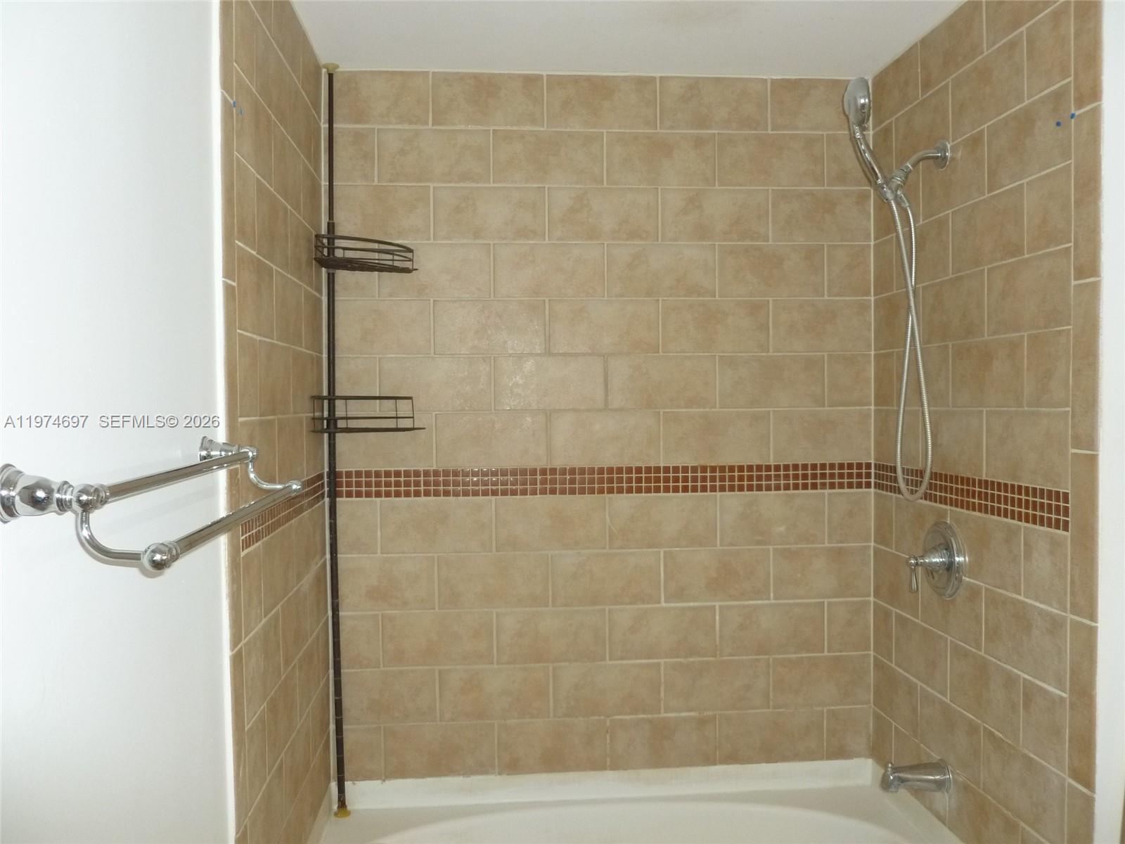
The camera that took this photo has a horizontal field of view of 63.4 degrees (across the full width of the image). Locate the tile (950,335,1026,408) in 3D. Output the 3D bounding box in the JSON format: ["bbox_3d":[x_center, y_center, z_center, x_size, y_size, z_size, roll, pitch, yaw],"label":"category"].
[{"bbox_3d":[0.913,-0.103,1.953,0.010,0.145,0.295,-1,1,-5],"label":"tile"}]

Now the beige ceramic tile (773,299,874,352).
[{"bbox_3d":[0.724,-0.270,2.548,0.288,0.149,0.010,-1,1,-5],"label":"beige ceramic tile"}]

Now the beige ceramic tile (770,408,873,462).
[{"bbox_3d":[0.715,0.038,2.512,0.279,0.144,0.010,-1,1,-5],"label":"beige ceramic tile"}]

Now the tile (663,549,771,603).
[{"bbox_3d":[0.428,0.428,2.530,0.304,0.149,0.010,-1,1,-5],"label":"tile"}]

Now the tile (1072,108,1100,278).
[{"bbox_3d":[0.938,-0.404,1.618,0.010,0.303,0.075,-1,1,-5],"label":"tile"}]

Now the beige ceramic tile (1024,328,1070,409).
[{"bbox_3d":[0.942,-0.100,1.760,0.010,0.148,0.144,-1,1,-5],"label":"beige ceramic tile"}]

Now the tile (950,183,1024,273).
[{"bbox_3d":[0.921,-0.409,1.970,0.010,0.149,0.298,-1,1,-5],"label":"tile"}]

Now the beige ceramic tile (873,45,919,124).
[{"bbox_3d":[0.870,-0.864,2.371,0.010,0.137,0.271,-1,1,-5],"label":"beige ceramic tile"}]

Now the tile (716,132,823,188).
[{"bbox_3d":[0.575,-0.724,2.515,0.303,0.148,0.010,-1,1,-5],"label":"tile"}]

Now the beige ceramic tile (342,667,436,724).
[{"bbox_3d":[-0.478,0.741,2.455,0.277,0.148,0.010,-1,1,-5],"label":"beige ceramic tile"}]

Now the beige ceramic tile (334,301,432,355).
[{"bbox_3d":[-0.483,-0.249,2.413,0.269,0.143,0.010,-1,1,-5],"label":"beige ceramic tile"}]

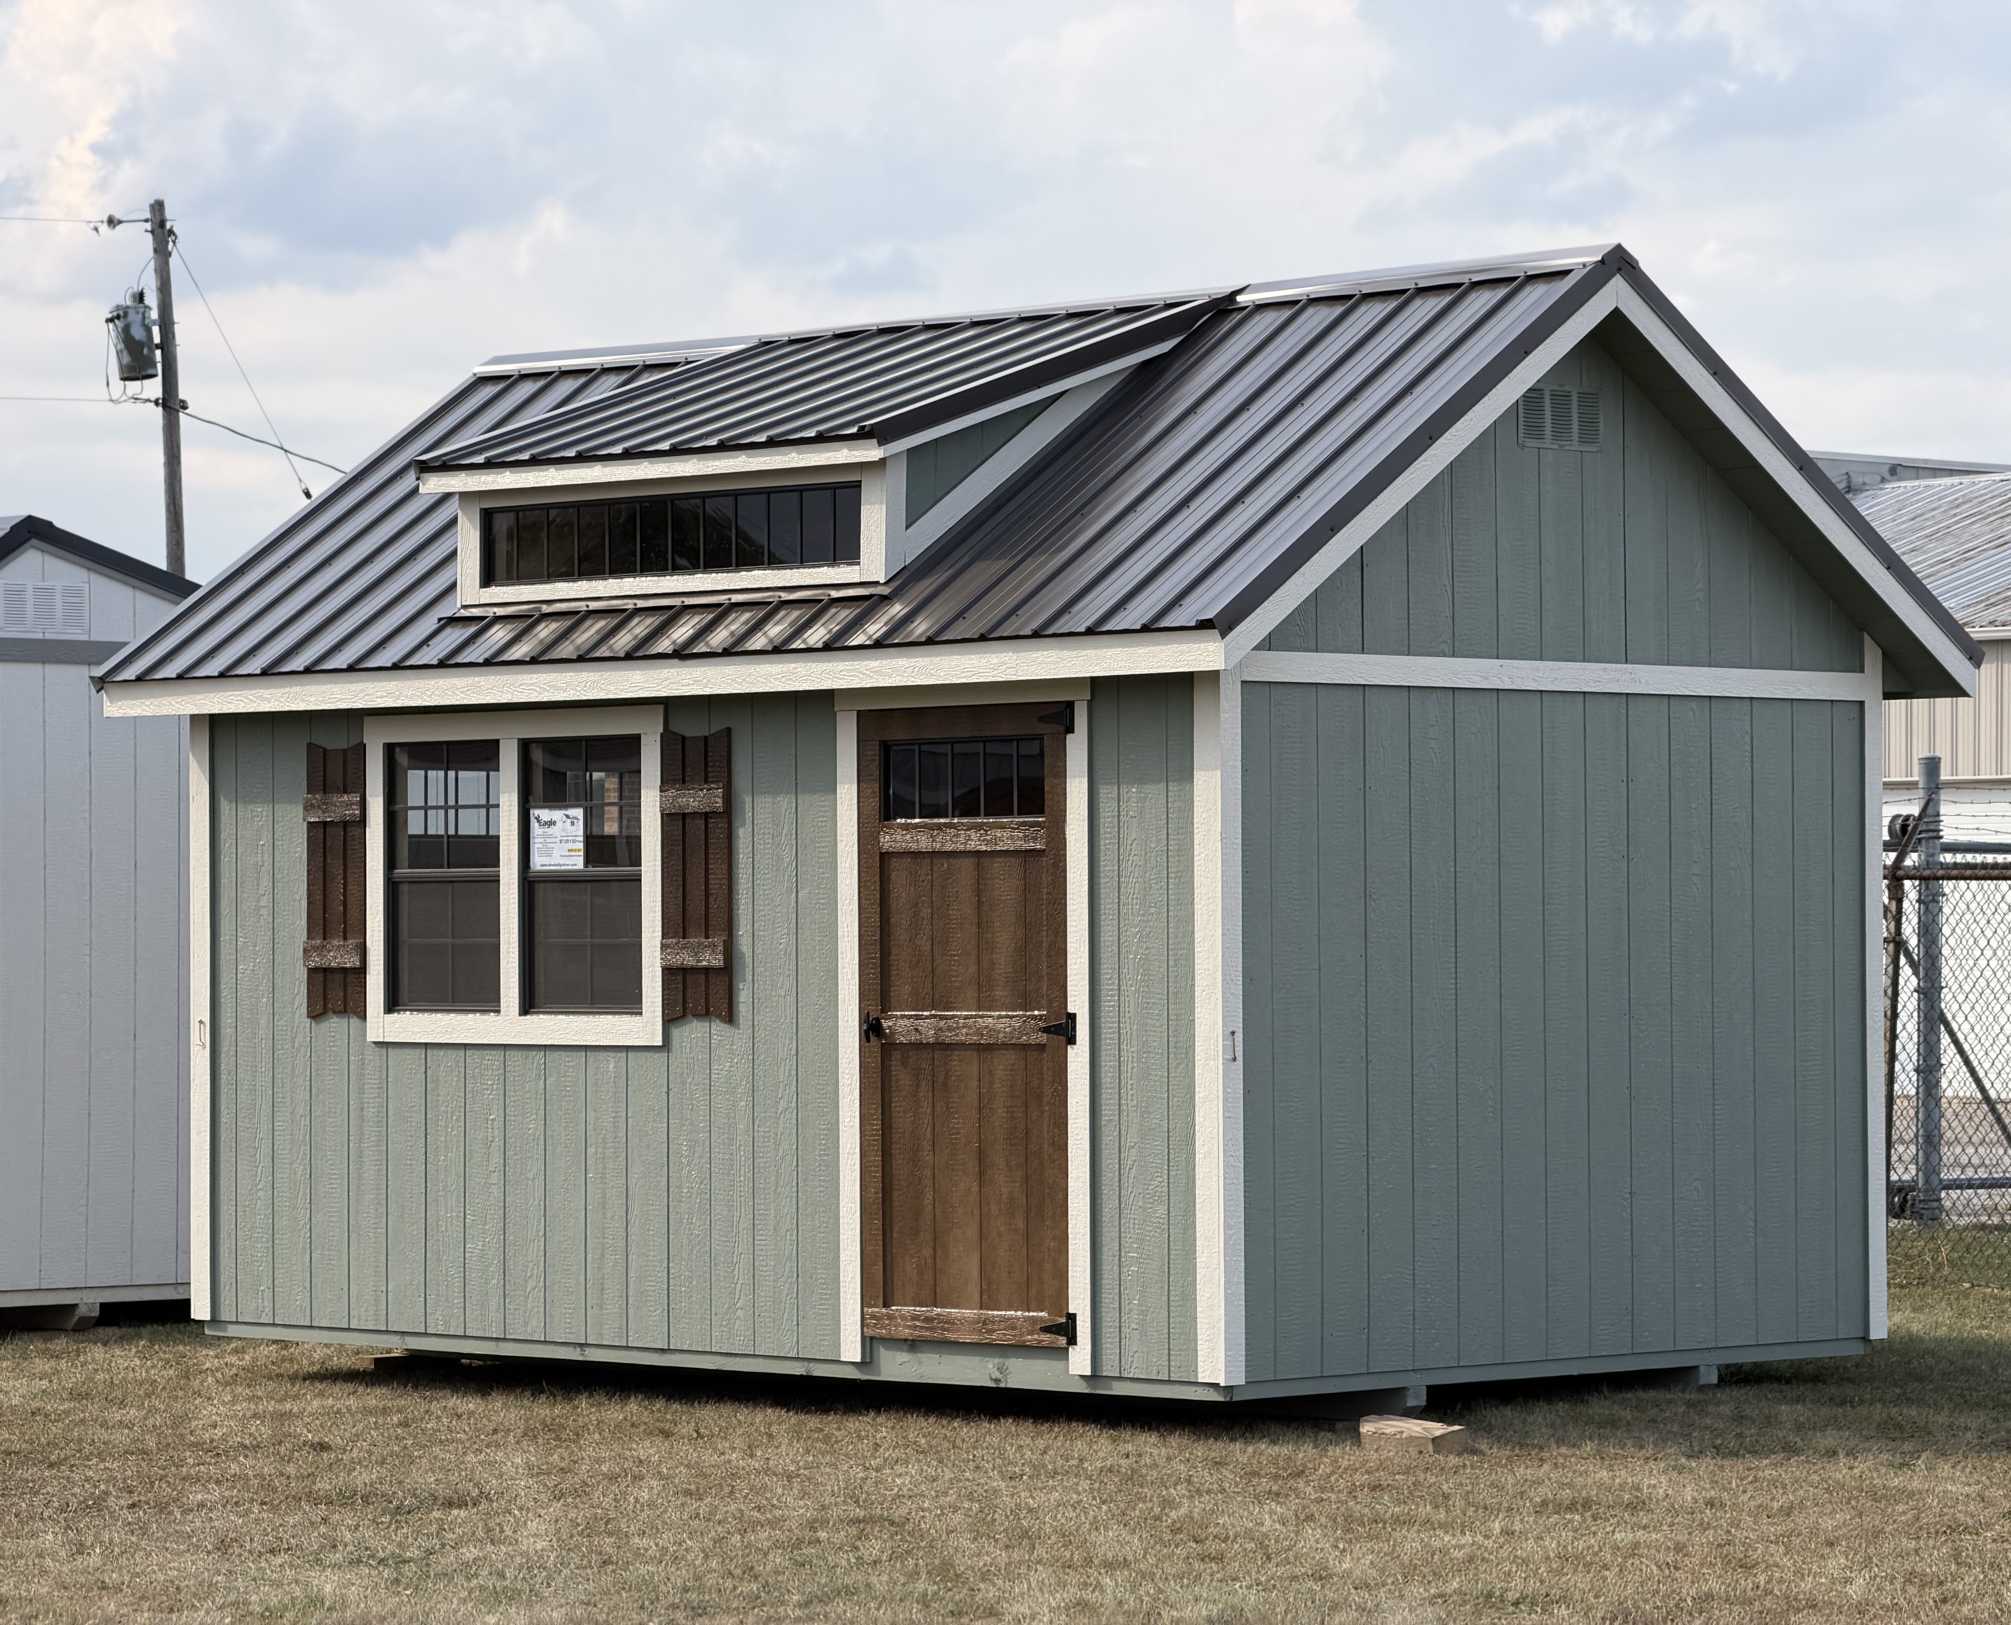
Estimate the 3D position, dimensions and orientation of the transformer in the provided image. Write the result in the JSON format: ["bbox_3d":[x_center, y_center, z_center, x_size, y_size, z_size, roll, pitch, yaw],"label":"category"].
[{"bbox_3d":[-9.056,-4.931,65.000,0.540,0.910,0.450,-5,-1,-13],"label":"transformer"}]

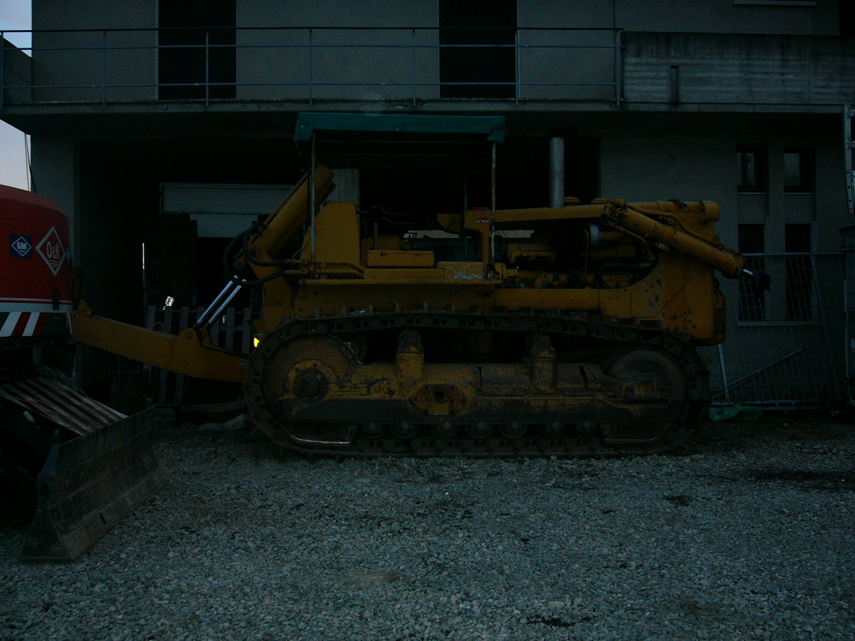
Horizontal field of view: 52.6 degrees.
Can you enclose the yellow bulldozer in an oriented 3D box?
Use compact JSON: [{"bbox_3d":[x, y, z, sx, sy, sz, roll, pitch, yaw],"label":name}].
[{"bbox_3d":[-0.200,-0.430,9.900,7.850,3.490,2.950,0,0,-4],"label":"yellow bulldozer"}]

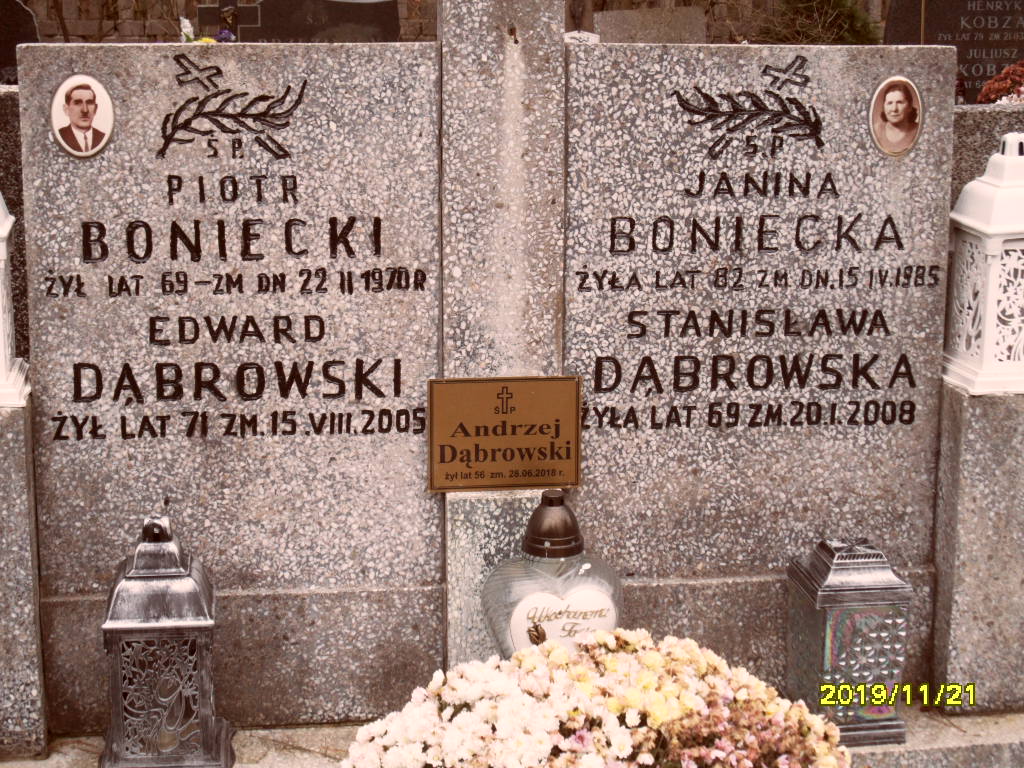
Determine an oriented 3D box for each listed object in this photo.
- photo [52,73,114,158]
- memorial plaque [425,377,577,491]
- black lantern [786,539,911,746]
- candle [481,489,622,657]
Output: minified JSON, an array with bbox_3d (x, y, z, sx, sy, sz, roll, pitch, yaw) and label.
[{"bbox_3d":[-0.551,-0.343,2.275,0.078,0.105,0.010,-1,9,-7],"label":"photo"},{"bbox_3d":[-0.010,0.066,2.358,0.203,0.151,0.007,-1,9,-7],"label":"memorial plaque"},{"bbox_3d":[0.462,0.345,2.416,0.129,0.262,0.129,-2,12,-8],"label":"black lantern"},{"bbox_3d":[0.054,0.308,2.358,0.185,0.320,0.120,-3,13,-17],"label":"candle"}]

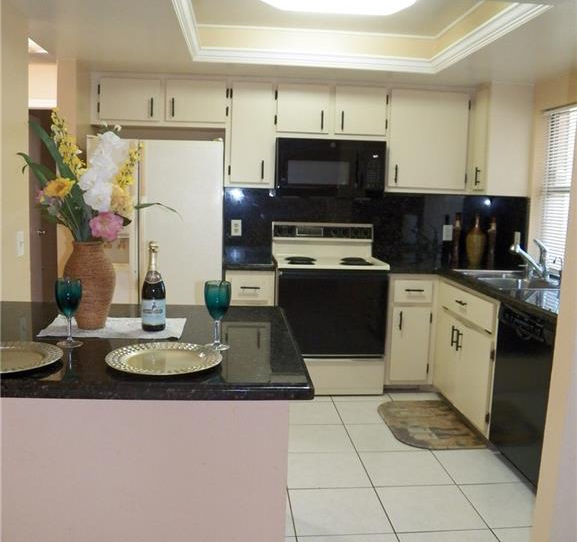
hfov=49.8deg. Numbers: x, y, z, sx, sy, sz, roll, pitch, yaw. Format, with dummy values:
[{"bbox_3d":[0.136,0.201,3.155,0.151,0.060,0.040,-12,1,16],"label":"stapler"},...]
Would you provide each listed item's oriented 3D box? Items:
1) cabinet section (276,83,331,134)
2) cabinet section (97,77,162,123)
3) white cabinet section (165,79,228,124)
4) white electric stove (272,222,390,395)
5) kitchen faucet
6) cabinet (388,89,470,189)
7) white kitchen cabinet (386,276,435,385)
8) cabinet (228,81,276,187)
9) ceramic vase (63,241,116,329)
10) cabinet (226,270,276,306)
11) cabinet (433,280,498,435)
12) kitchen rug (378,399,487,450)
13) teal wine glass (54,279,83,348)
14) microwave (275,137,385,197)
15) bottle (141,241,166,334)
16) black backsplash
[{"bbox_3d":[0.094,-1.142,4.479,0.363,0.323,0.330,1,7,-5],"label":"cabinet section"},{"bbox_3d":[-1.083,-1.180,4.376,0.402,0.281,0.330,1,7,-5],"label":"cabinet section"},{"bbox_3d":[-0.643,-1.178,4.413,0.412,0.275,0.330,1,7,-5],"label":"white cabinet section"},{"bbox_3d":[0.275,0.258,4.490,0.760,1.165,0.670,1,7,-4],"label":"white electric stove"},{"bbox_3d":[1.479,-0.076,3.763,0.270,0.236,0.110,1,7,-4],"label":"kitchen faucet"},{"bbox_3d":[0.981,-0.935,4.546,0.615,0.730,0.345,1,7,-4],"label":"cabinet"},{"bbox_3d":[0.818,0.369,4.566,0.337,0.782,0.580,0,7,-5],"label":"white kitchen cabinet"},{"bbox_3d":[-0.265,-0.956,4.469,0.341,0.735,0.345,1,7,-4],"label":"cabinet"},{"bbox_3d":[-0.686,0.046,2.148,0.183,0.295,0.183,1,7,-4],"label":"ceramic vase"},{"bbox_3d":[-0.288,0.390,4.499,0.348,0.875,0.620,1,7,-4],"label":"cabinet"},{"bbox_3d":[1.328,0.472,3.788,0.568,0.787,0.990,0,7,-5],"label":"cabinet"},{"bbox_3d":[0.860,0.934,3.858,0.480,0.014,0.844,0,7,-5],"label":"kitchen rug"},{"bbox_3d":[-0.696,0.130,1.973,0.081,0.213,0.081,-2,7,-20],"label":"teal wine glass"},{"bbox_3d":[0.289,-0.729,4.500,0.760,0.402,0.405,1,7,-4],"label":"microwave"},{"bbox_3d":[-0.482,0.052,2.213,0.087,0.313,0.087,-1,7,-12],"label":"bottle"},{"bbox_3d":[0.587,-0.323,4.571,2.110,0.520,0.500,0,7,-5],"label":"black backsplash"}]

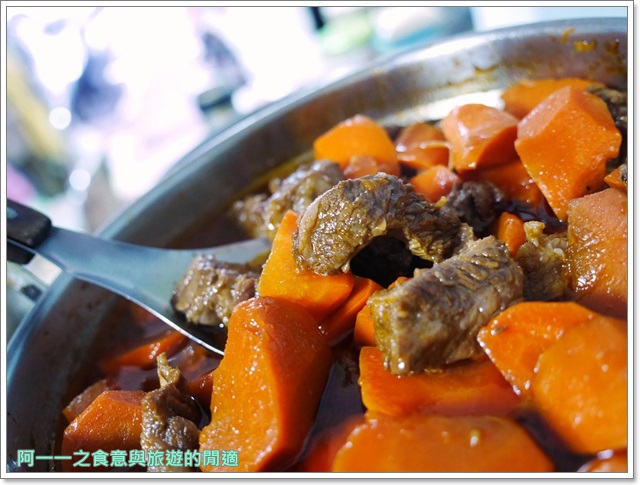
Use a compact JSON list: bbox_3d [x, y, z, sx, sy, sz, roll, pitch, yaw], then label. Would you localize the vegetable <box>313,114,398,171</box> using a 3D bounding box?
[{"bbox_3d":[0.015,-0.040,0.308,0.033,0.022,0.024,-11,42,-4],"label":"vegetable"}]

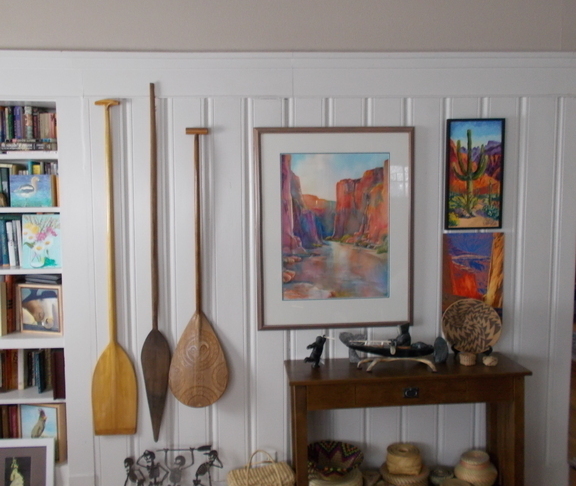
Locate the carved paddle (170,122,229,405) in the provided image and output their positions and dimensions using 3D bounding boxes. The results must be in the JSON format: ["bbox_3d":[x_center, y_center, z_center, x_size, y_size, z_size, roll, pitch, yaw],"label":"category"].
[{"bbox_3d":[-0.409,0.127,2.604,0.262,1.268,0.045,0,5,-5],"label":"carved paddle"}]

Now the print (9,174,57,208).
[{"bbox_3d":[-1.164,-0.239,2.638,0.190,0.145,0.025,0,5,6],"label":"print"}]

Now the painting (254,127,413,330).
[{"bbox_3d":[0.220,-0.065,2.667,0.733,0.924,0.028,-1,5,-5],"label":"painting"}]

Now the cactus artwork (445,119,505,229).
[{"bbox_3d":[0.872,-0.320,2.700,0.277,0.508,0.025,-1,5,-5],"label":"cactus artwork"}]

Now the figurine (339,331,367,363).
[{"bbox_3d":[0.302,0.485,2.673,0.127,0.140,0.060,-1,4,-4],"label":"figurine"}]

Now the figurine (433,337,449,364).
[{"bbox_3d":[0.702,0.495,2.655,0.070,0.118,0.050,-1,5,-5],"label":"figurine"}]

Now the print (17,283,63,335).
[{"bbox_3d":[-1.156,0.307,2.692,0.222,0.230,0.025,1,5,14],"label":"print"}]

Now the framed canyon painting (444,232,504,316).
[{"bbox_3d":[0.875,0.179,2.739,0.295,0.455,0.025,-1,5,-5],"label":"framed canyon painting"}]

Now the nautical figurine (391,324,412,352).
[{"bbox_3d":[0.498,0.415,2.532,0.085,0.120,0.070,-1,5,-5],"label":"nautical figurine"}]

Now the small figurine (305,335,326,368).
[{"bbox_3d":[0.123,0.486,2.586,0.095,0.143,0.065,0,5,9],"label":"small figurine"}]

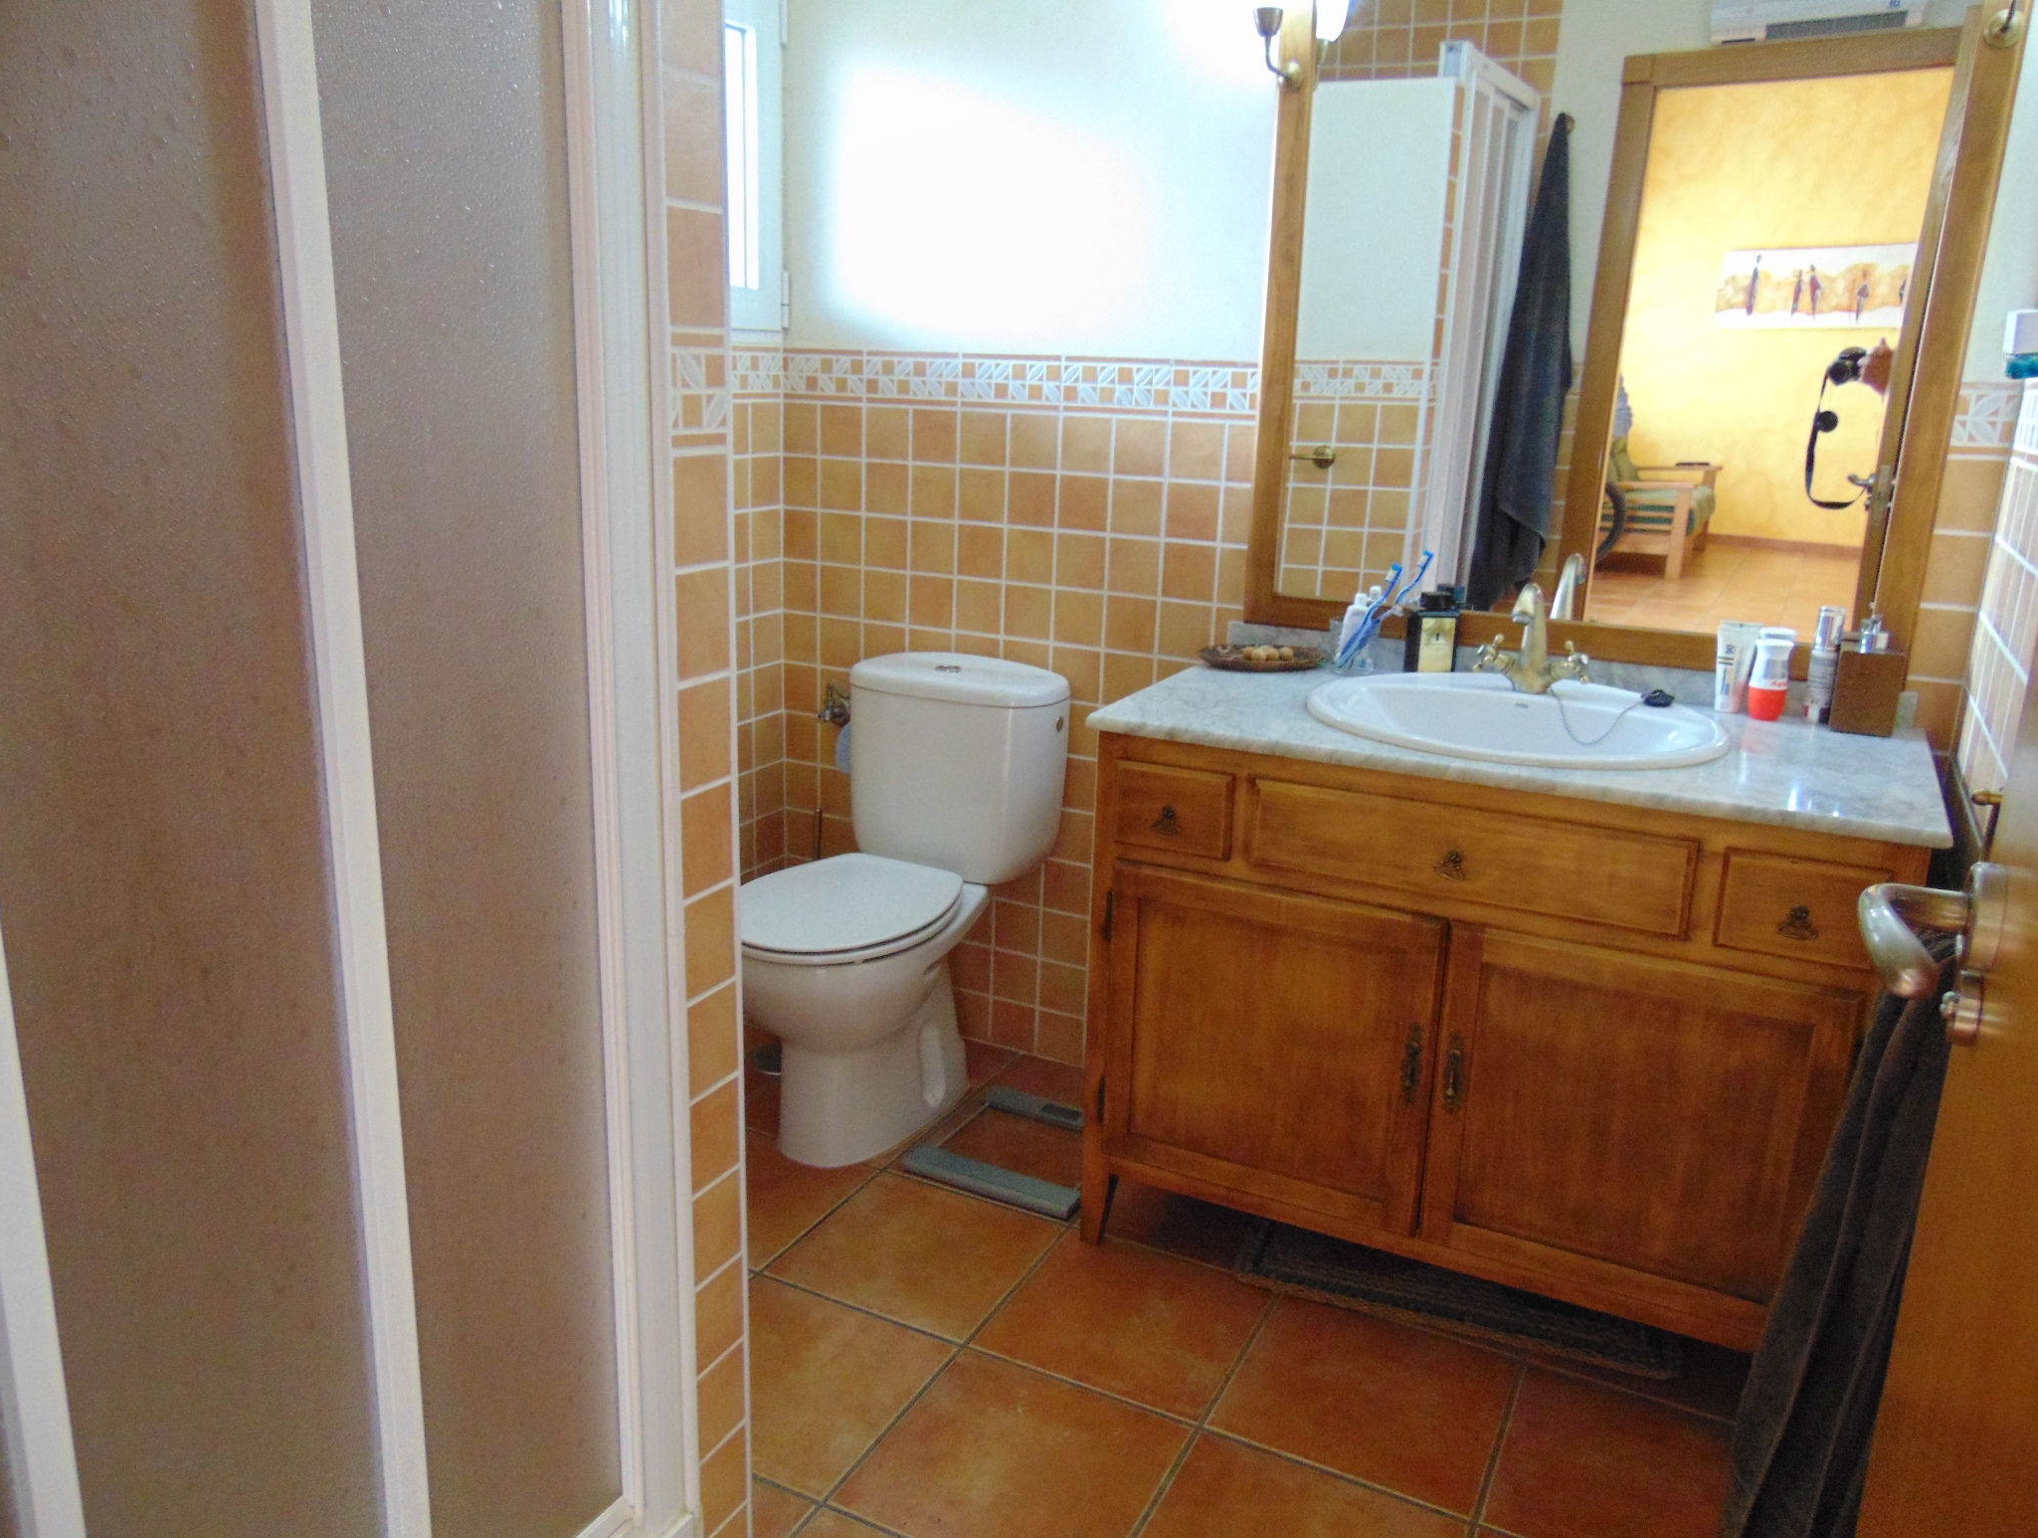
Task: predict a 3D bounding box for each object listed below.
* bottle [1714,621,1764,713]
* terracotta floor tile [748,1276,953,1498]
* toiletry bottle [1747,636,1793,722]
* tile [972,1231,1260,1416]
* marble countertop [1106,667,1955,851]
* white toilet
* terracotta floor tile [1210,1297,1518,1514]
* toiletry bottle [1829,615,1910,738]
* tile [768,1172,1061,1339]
[{"bbox_3d":[1.027,-0.146,2.122,0.056,0.130,0.035,9,16,25],"label":"bottle"},{"bbox_3d":[-0.302,0.794,1.929,0.333,0.010,0.333,9,16,25],"label":"terracotta floor tile"},{"bbox_3d":[1.065,-0.126,2.105,0.054,0.108,0.052,9,16,26],"label":"toiletry bottle"},{"bbox_3d":[0.154,0.777,2.089,0.333,0.010,0.333,9,16,25],"label":"tile"},{"bbox_3d":[0.677,-0.052,2.048,1.020,0.023,0.595,9,16,27],"label":"marble countertop"},{"bbox_3d":[-0.225,0.236,2.513,0.385,0.775,0.670,9,16,25],"label":"white toilet"},{"bbox_3d":[0.459,0.825,1.947,0.333,0.010,0.333,9,16,25],"label":"terracotta floor tile"},{"bbox_3d":[1.168,-0.129,2.033,0.073,0.155,0.073,9,16,25],"label":"toiletry bottle"},{"bbox_3d":[-0.149,0.729,2.235,0.333,0.010,0.333,9,16,25],"label":"tile"}]

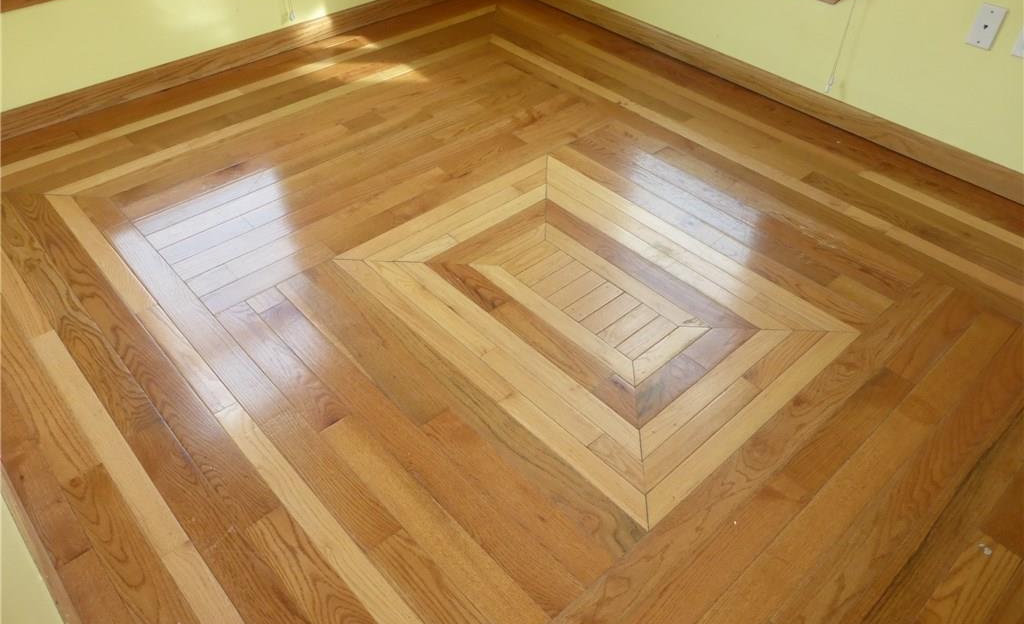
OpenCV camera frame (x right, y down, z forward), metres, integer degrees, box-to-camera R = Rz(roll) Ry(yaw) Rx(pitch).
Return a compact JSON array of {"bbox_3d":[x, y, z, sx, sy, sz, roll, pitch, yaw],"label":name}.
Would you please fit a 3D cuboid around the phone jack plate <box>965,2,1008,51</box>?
[{"bbox_3d":[1.344,-0.808,2.011,0.007,0.114,0.070,-32,52,-30],"label":"phone jack plate"}]

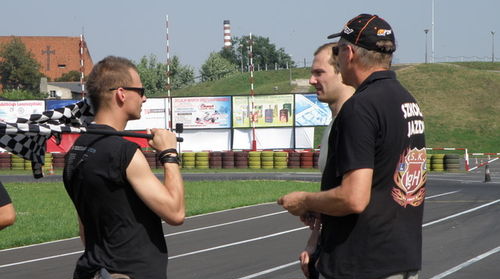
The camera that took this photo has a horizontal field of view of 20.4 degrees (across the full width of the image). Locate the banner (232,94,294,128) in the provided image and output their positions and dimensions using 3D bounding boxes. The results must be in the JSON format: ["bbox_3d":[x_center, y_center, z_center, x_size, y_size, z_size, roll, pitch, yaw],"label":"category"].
[{"bbox_3d":[0.647,-1.320,65.500,3.000,1.500,0.050,0,0,17],"label":"banner"}]

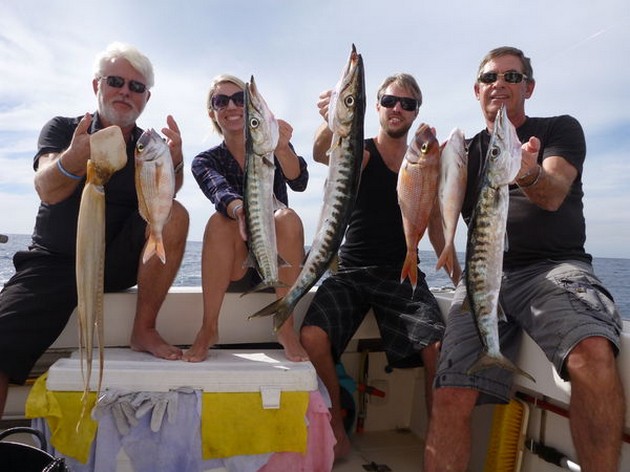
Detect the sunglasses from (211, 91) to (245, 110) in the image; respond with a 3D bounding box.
[{"bbox_3d":[-0.328,-0.527,1.980,0.145,0.055,0.135,-12,14,-12],"label":"sunglasses"}]

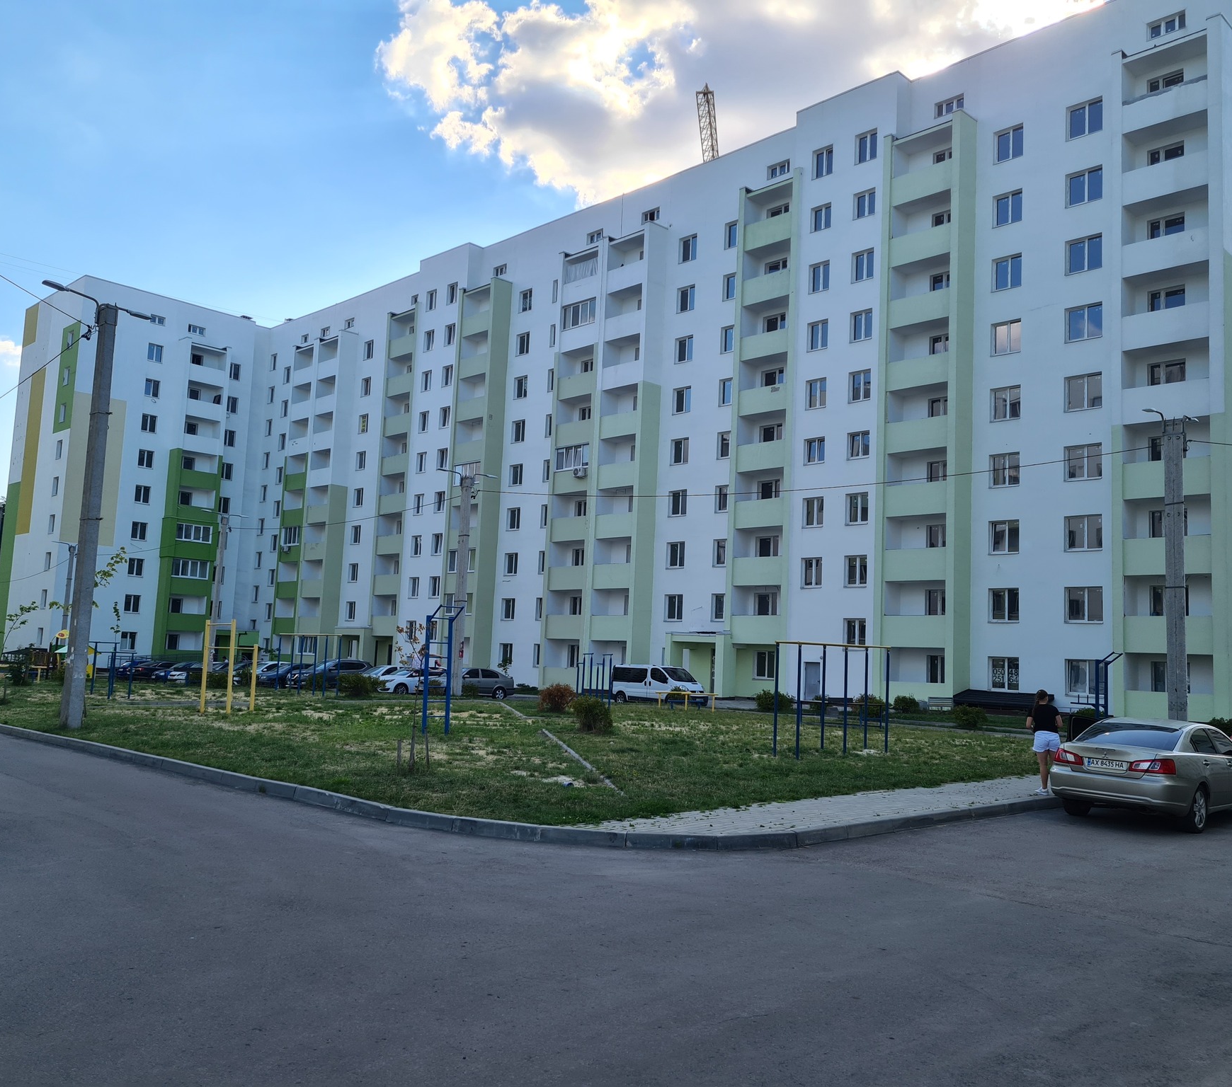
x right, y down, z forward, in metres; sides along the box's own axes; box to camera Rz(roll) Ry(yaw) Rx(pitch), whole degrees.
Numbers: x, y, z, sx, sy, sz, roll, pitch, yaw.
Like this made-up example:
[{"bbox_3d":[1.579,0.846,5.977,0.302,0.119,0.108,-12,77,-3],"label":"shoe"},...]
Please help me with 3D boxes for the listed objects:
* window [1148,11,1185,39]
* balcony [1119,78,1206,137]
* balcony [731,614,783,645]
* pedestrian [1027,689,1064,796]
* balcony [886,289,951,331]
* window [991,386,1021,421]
[{"bbox_3d":[21.769,-20.422,43.023,0.200,0.748,1.440,8,-8,-43],"label":"window"},{"bbox_3d":[22.088,-17.219,43.467,1.200,1.389,3.188,8,-8,-44],"label":"balcony"},{"bbox_3d":[7.254,4.286,53.519,1.300,1.362,2.994,8,-8,-43],"label":"balcony"},{"bbox_3d":[6.822,3.158,17.294,0.550,1.680,0.360,0,-6,22],"label":"pedestrian"},{"bbox_3d":[14.322,-10.683,50.470,1.200,1.338,3.125,8,-8,-44],"label":"balcony"},{"bbox_3d":[17.205,-6.131,47.965,0.150,1.458,1.381,8,-8,-44],"label":"window"}]

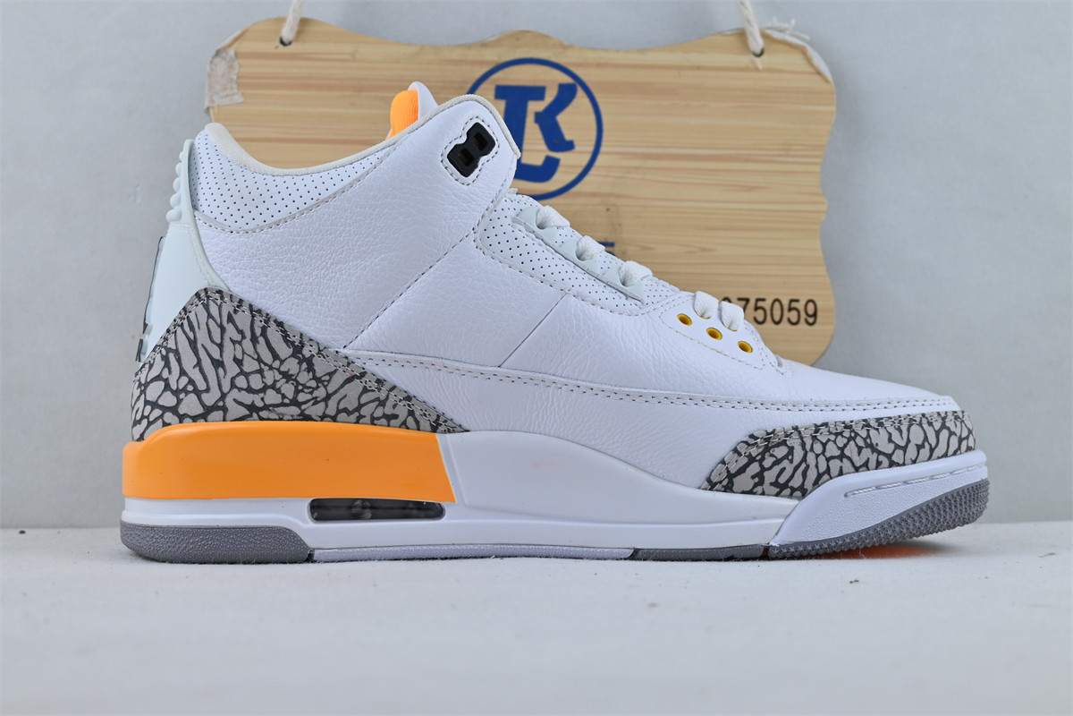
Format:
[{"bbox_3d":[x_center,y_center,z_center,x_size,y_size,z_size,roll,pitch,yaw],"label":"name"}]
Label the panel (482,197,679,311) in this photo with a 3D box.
[{"bbox_3d":[0.013,-0.034,0.420,0.068,0.026,0.025,28,-4,-4],"label":"panel"}]

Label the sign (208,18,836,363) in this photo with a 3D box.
[{"bbox_3d":[-0.006,-0.073,0.565,0.277,0.153,0.010,0,-2,0],"label":"sign"}]

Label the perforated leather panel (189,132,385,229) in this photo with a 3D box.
[{"bbox_3d":[-0.080,-0.057,0.414,0.065,0.032,0.022,0,-2,6],"label":"perforated leather panel"}]

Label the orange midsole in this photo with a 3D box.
[{"bbox_3d":[-0.082,0.034,0.438,0.114,0.026,0.083,0,-2,-5],"label":"orange midsole"}]

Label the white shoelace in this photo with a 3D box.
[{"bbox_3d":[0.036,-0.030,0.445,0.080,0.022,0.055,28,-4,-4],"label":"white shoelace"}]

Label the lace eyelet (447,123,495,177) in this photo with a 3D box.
[{"bbox_3d":[-0.021,-0.067,0.412,0.011,0.017,0.005,38,-5,-3],"label":"lace eyelet"}]

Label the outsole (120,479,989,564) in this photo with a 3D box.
[{"bbox_3d":[0.011,0.053,0.447,0.297,0.026,0.107,0,-2,-5],"label":"outsole"}]

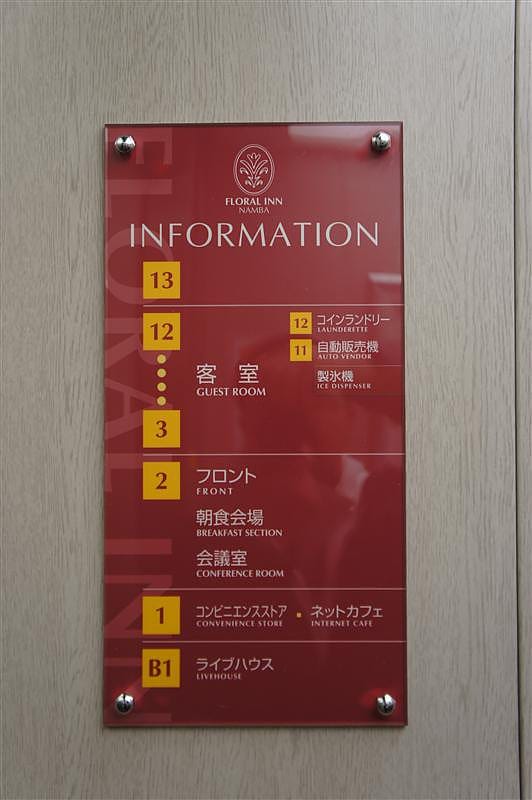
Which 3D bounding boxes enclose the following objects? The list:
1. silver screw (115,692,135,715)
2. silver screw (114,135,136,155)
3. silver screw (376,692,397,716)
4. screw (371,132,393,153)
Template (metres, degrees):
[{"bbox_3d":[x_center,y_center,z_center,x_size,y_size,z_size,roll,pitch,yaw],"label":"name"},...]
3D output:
[{"bbox_3d":[-0.092,0.198,0.566,0.013,0.013,0.010,0,-1,0],"label":"silver screw"},{"bbox_3d":[-0.093,-0.170,0.574,0.013,0.013,0.010,0,-1,0],"label":"silver screw"},{"bbox_3d":[0.079,0.199,0.565,0.013,0.013,0.010,0,-1,0],"label":"silver screw"},{"bbox_3d":[0.077,-0.171,0.574,0.013,0.013,0.010,0,-1,0],"label":"screw"}]

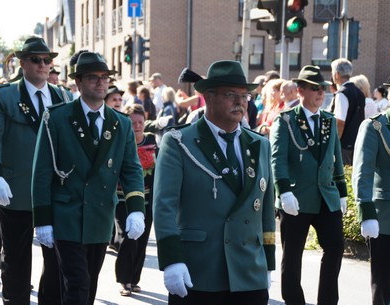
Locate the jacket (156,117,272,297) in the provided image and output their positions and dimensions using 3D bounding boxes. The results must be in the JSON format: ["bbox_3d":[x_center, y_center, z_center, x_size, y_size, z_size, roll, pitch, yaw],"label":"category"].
[{"bbox_3d":[0.086,0.232,5.080,0.570,0.770,0.350,-1,4,-30],"label":"jacket"}]

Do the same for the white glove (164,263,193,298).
[{"bbox_3d":[-0.077,0.573,5.200,0.120,0.180,0.100,0,4,-30],"label":"white glove"}]

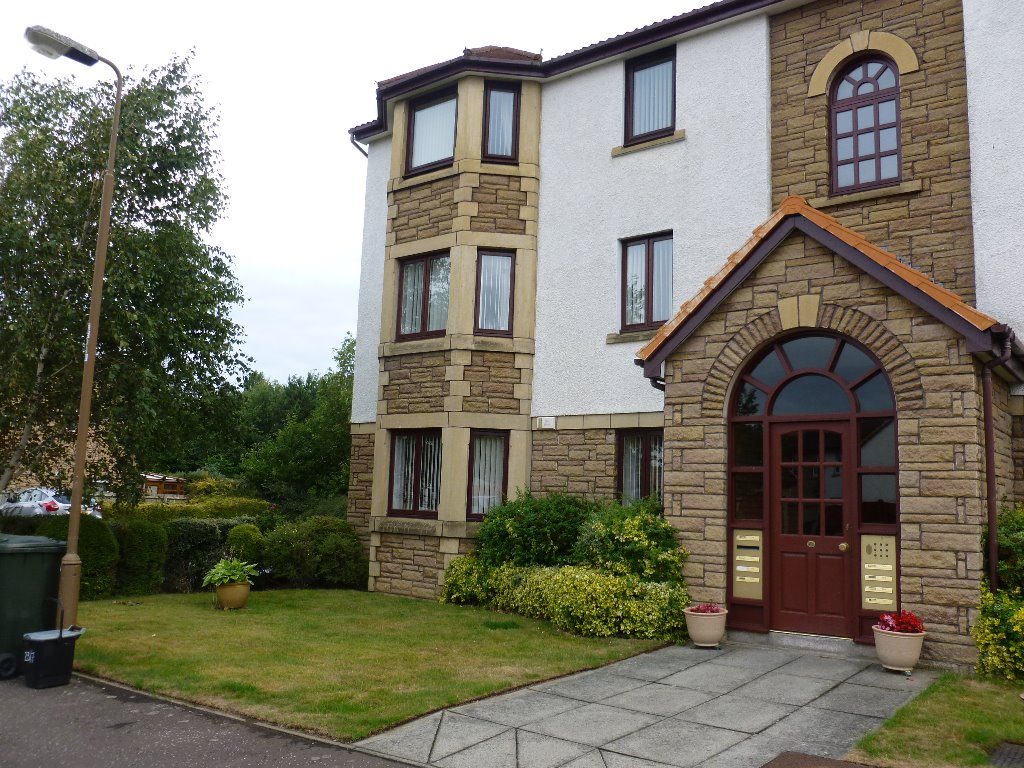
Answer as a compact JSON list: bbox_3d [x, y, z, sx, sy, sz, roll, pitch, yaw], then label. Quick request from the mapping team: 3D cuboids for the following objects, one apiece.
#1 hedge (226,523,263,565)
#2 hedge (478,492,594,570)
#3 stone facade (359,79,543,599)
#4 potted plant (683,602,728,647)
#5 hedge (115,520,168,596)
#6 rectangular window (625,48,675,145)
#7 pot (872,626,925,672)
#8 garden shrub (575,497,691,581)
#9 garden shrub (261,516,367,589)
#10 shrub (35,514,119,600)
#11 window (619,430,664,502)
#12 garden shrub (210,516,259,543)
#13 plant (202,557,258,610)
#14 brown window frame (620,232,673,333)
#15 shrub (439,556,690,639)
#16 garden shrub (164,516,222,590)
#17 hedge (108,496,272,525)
[{"bbox_3d":[-4.034,2.513,12.566,0.600,0.860,0.600,5,-8,-22],"label":"hedge"},{"bbox_3d":[0.225,2.173,10.981,1.450,1.520,1.150,-4,-10,36],"label":"hedge"},{"bbox_3d":[-1.263,-0.744,13.287,3.350,8.010,0.900,-4,-10,38],"label":"stone facade"},{"bbox_3d":[1.774,2.238,7.592,0.425,0.365,0.425,2,-8,0],"label":"potted plant"},{"bbox_3d":[-5.064,2.369,11.437,0.680,1.020,0.800,8,-9,-37],"label":"hedge"},{"bbox_3d":[1.994,-4.151,11.915,0.833,1.354,0.100,-4,-10,36],"label":"rectangular window"},{"bbox_3d":[3.095,2.113,6.643,0.415,0.340,0.415,-4,-10,36],"label":"pot"},{"bbox_3d":[1.303,1.957,9.083,1.200,1.320,1.050,-4,-10,36],"label":"garden shrub"},{"bbox_3d":[-3.101,2.606,13.063,1.600,1.110,1.200,4,-8,-17],"label":"garden shrub"},{"bbox_3d":[-5.673,2.241,10.820,1.050,1.070,1.000,7,-9,-32],"label":"shrub"},{"bbox_3d":[1.782,1.271,11.189,0.833,1.360,0.100,-4,-10,36],"label":"window"},{"bbox_3d":[-4.342,2.578,13.013,0.850,1.030,0.800,5,-8,-22],"label":"garden shrub"},{"bbox_3d":[-3.466,2.448,10.239,0.660,0.630,0.660,-4,-10,36],"label":"plant"},{"bbox_3d":[1.870,-1.425,11.540,0.850,1.330,0.120,-4,-10,38],"label":"brown window frame"},{"bbox_3d":[0.566,2.397,9.685,3.550,0.700,0.900,-1,-8,24],"label":"shrub"},{"bbox_3d":[-4.820,2.549,12.499,0.800,1.060,0.800,-4,-10,36],"label":"garden shrub"},{"bbox_3d":[-7.665,3.522,20.216,1.000,1.260,4.000,-4,-10,36],"label":"hedge"}]

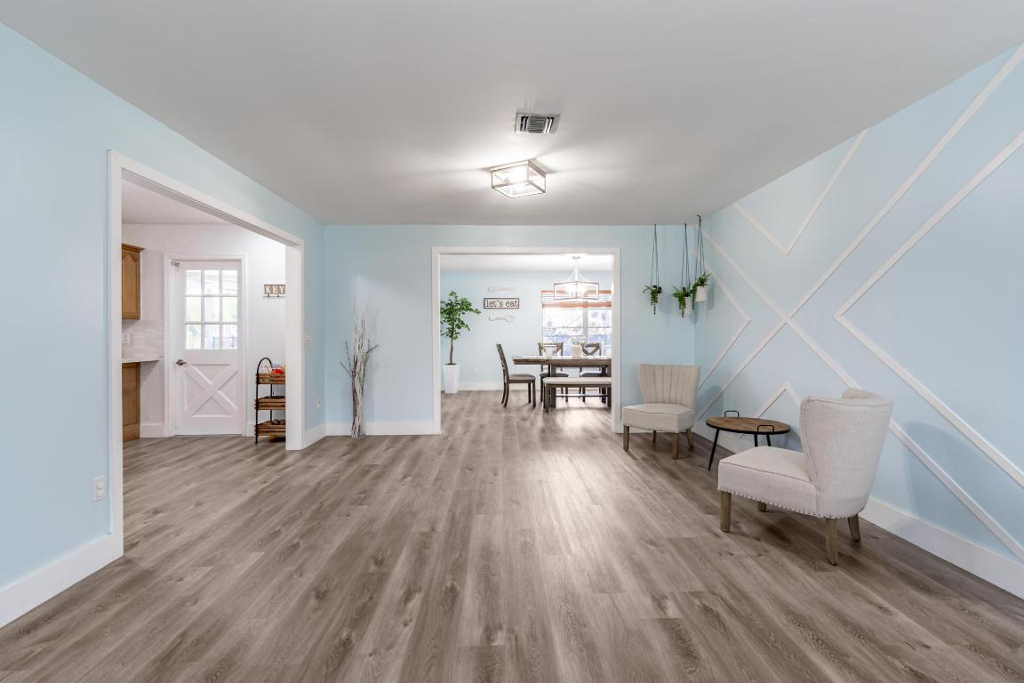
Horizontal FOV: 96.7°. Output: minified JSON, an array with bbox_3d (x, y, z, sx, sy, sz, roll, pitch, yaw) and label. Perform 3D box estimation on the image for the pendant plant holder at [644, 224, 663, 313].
[{"bbox_3d":[1.628,-0.832,5.225,0.200,1.010,0.180,0,1,-1],"label":"pendant plant holder"}]

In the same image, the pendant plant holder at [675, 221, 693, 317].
[{"bbox_3d":[1.984,-0.824,5.257,0.210,1.085,0.190,0,1,-1],"label":"pendant plant holder"}]

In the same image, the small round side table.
[{"bbox_3d":[1.917,0.867,3.722,0.610,0.490,0.610,0,1,4],"label":"small round side table"}]

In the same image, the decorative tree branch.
[{"bbox_3d":[-1.720,0.314,5.165,0.420,1.550,0.250,0,1,-1],"label":"decorative tree branch"}]

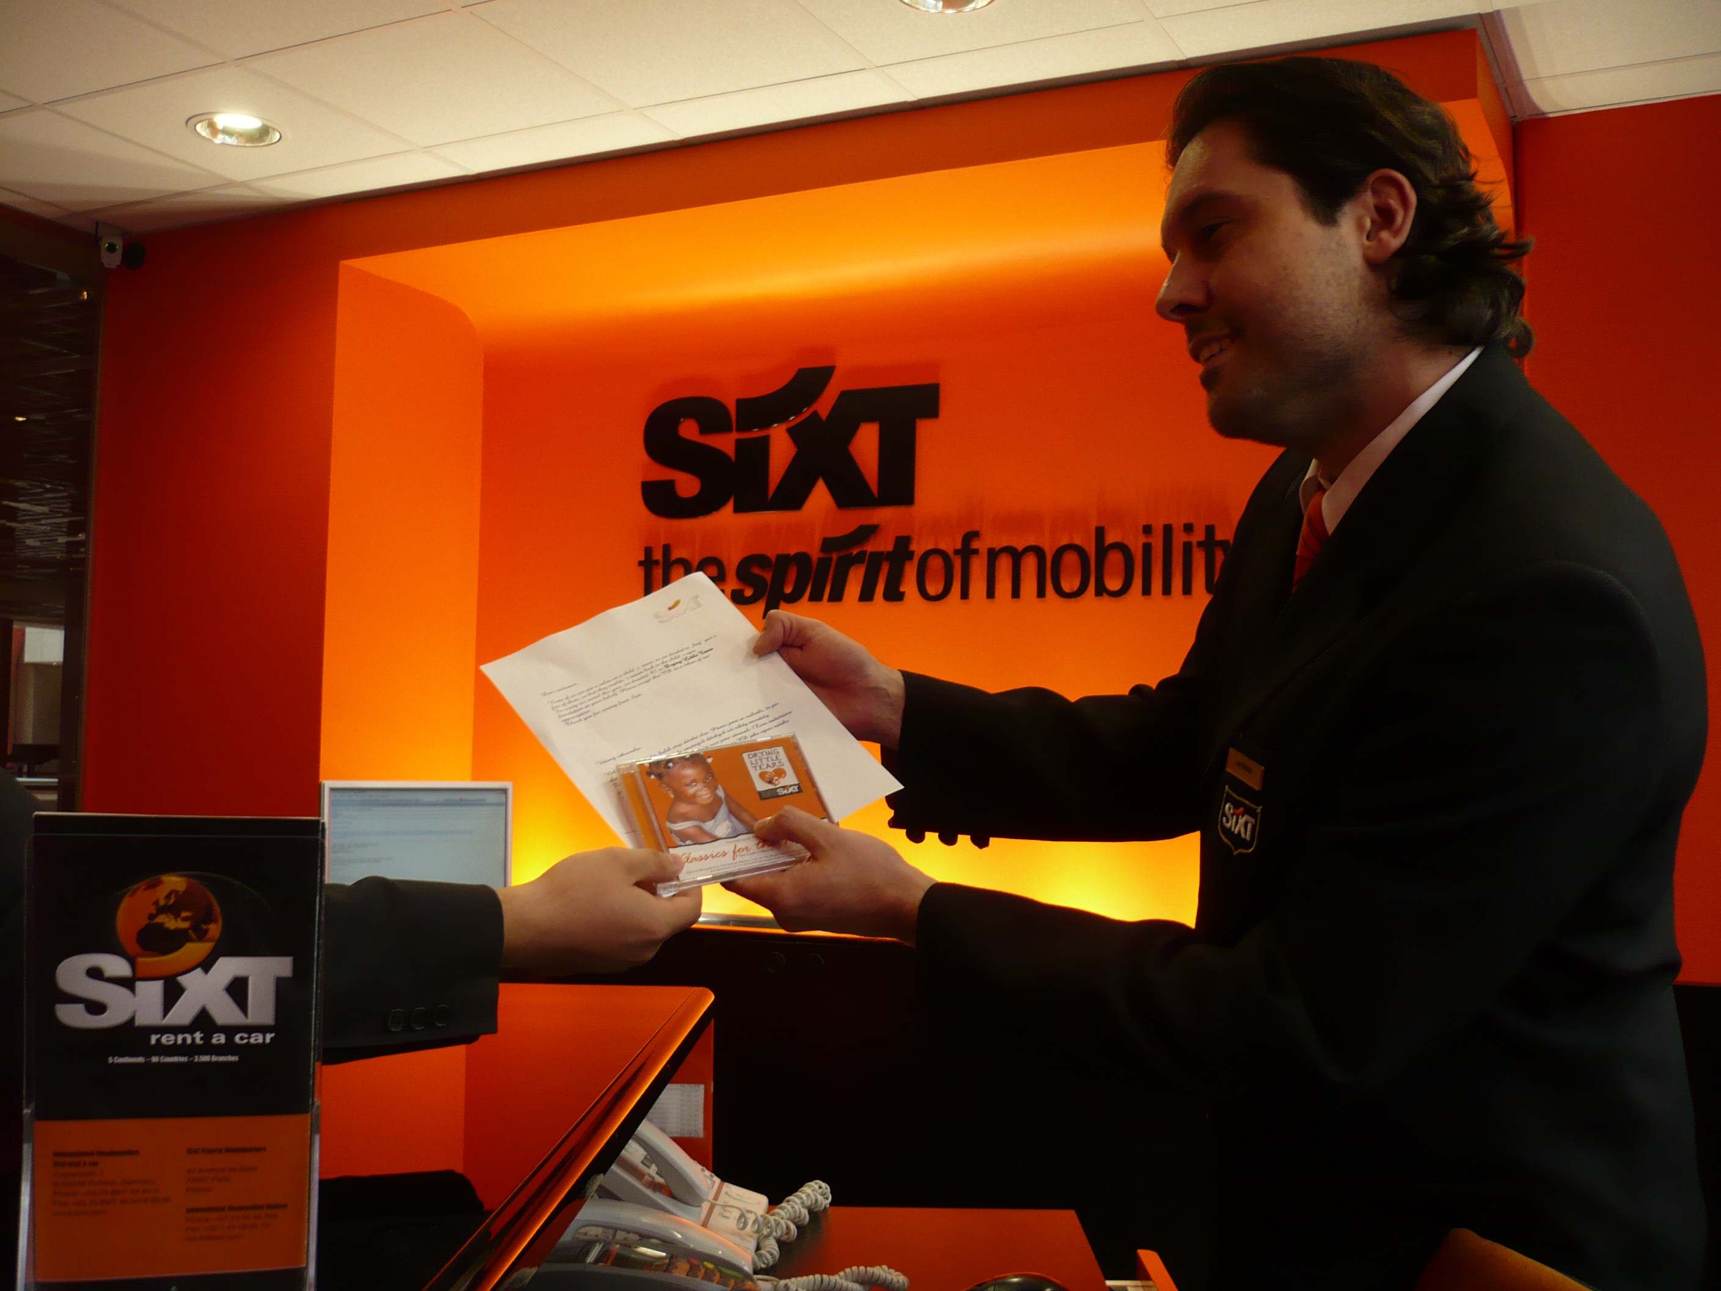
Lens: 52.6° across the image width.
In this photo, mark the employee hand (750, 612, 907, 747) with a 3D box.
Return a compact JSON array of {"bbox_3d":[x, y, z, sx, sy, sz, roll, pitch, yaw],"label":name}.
[{"bbox_3d":[-0.033,0.029,1.450,0.140,0.112,0.090,0,-4,12],"label":"employee hand"}]

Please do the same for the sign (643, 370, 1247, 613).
[{"bbox_3d":[0.175,-0.405,4.431,1.739,0.663,0.050,-1,-4,26],"label":"sign"}]

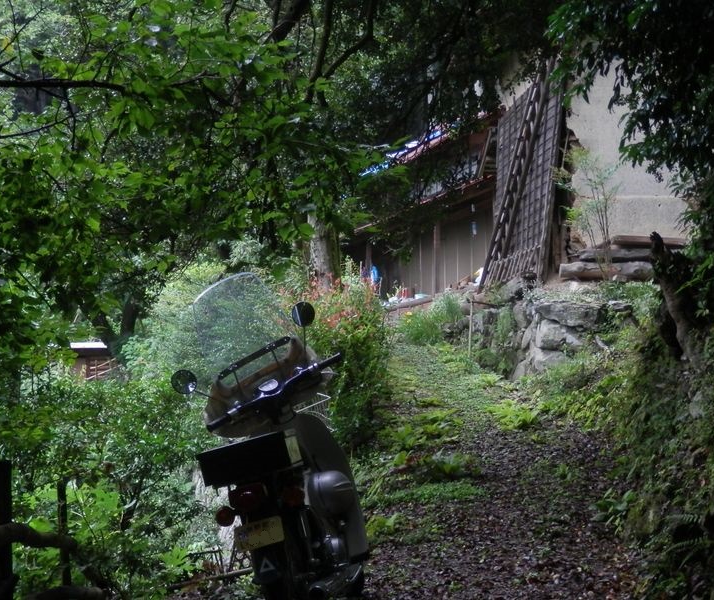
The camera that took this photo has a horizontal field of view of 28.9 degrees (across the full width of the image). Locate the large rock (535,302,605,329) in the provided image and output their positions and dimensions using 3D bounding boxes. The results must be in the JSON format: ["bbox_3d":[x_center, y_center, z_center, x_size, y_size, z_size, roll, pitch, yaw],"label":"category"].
[{"bbox_3d":[2.844,0.208,18.600,0.840,0.360,0.600,1,-4,-10],"label":"large rock"}]

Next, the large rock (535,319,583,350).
[{"bbox_3d":[2.709,0.468,18.550,0.600,0.410,0.520,1,-4,-10],"label":"large rock"}]

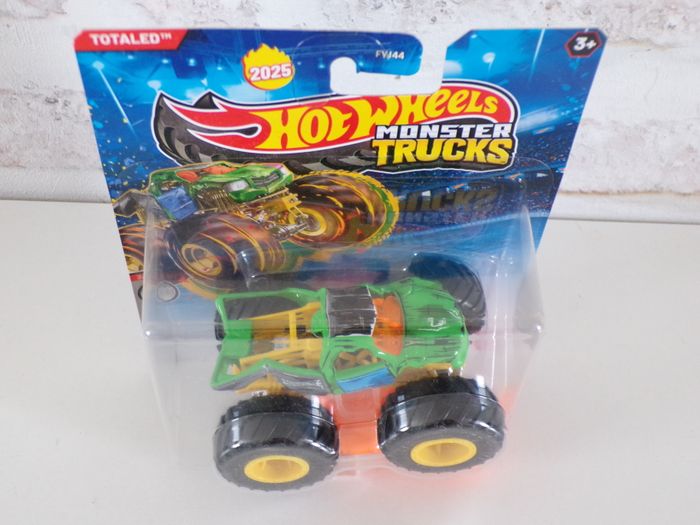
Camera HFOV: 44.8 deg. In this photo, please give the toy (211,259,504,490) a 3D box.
[{"bbox_3d":[0.001,0.031,0.272,0.091,0.054,0.063,-5,52,0],"label":"toy"}]

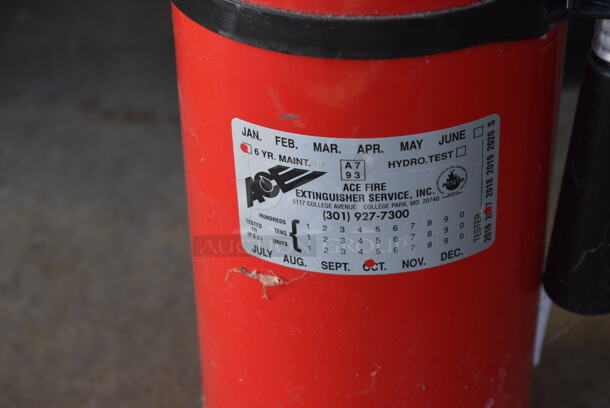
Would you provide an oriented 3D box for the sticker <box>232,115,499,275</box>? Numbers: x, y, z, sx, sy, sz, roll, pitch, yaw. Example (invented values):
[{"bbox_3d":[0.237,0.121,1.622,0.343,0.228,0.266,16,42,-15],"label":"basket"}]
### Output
[{"bbox_3d":[0.019,-0.003,0.431,0.083,0.051,0.016,-1,35,4],"label":"sticker"}]

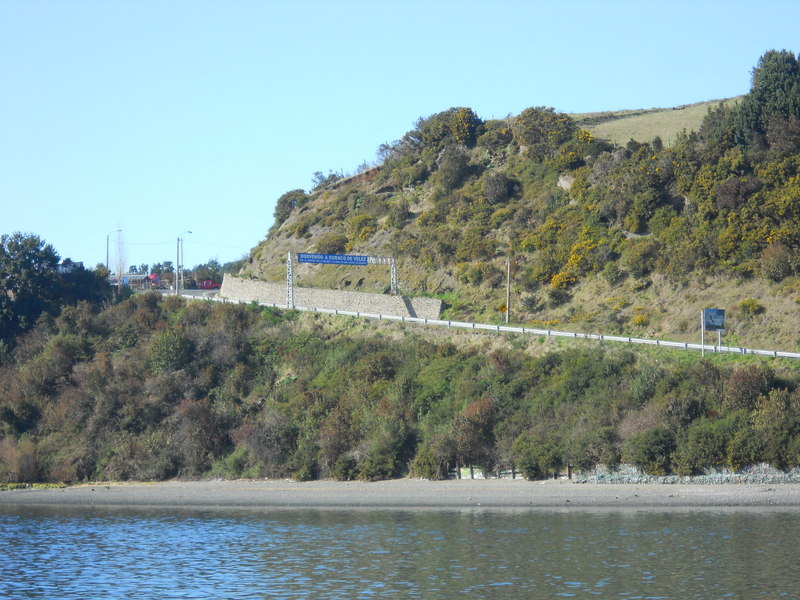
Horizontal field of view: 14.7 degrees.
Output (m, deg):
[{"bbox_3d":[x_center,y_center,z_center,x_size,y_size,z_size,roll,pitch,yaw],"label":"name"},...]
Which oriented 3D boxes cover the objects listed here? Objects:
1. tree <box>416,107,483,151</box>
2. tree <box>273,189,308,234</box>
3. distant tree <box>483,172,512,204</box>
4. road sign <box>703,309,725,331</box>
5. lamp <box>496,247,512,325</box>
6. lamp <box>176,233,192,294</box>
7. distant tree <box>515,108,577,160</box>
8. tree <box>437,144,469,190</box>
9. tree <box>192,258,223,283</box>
[{"bbox_3d":[6.090,-21.100,381.000,8.000,5.400,6.200,0,-3,0],"label":"tree"},{"bbox_3d":[-12.871,-10.520,364.000,4.200,5.200,4.200,0,-3,0],"label":"tree"},{"bbox_3d":[11.145,-12.746,354.000,3.500,3.800,3.400,0,-3,0],"label":"distant tree"},{"bbox_3d":[28.289,1.757,279.000,2.300,1.950,0.150,2,-4,-36],"label":"road sign"},{"bbox_3d":[10.731,-1.489,318.000,1.900,8.000,0.350,2,-4,-36],"label":"lamp"},{"bbox_3d":[-25.400,-4.385,365.000,2.000,7.600,0.350,2,-4,-29],"label":"lamp"},{"bbox_3d":[17.171,-19.786,368.000,7.600,6.400,6.400,0,-3,0],"label":"distant tree"},{"bbox_3d":[6.271,-15.531,363.000,4.000,5.400,4.000,0,-3,0],"label":"tree"},{"bbox_3d":[-29.837,-4.262,480.000,4.700,4.200,4.200,0,-3,0],"label":"tree"}]

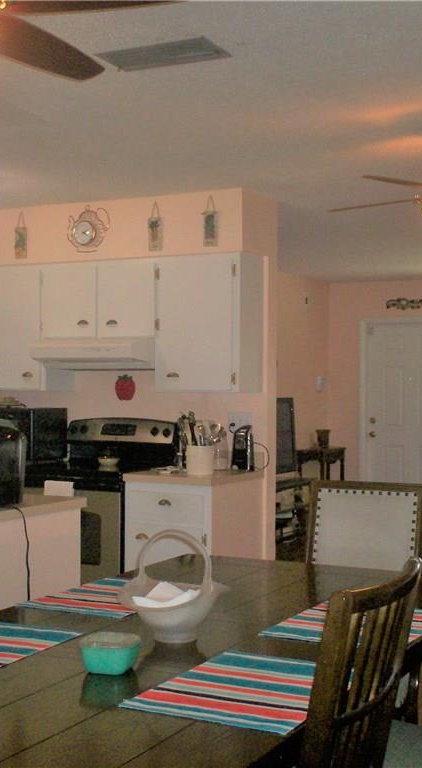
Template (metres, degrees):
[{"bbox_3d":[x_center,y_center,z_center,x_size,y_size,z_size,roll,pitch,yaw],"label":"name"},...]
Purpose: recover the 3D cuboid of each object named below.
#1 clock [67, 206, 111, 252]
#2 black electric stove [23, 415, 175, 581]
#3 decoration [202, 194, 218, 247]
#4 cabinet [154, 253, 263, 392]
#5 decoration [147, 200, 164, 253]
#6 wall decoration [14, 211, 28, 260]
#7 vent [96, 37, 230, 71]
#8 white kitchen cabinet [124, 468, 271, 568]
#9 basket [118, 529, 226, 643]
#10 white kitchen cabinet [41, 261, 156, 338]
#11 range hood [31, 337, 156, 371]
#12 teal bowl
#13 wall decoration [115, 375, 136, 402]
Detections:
[{"bbox_3d":[-0.693,-0.885,6.063,0.296,0.273,0.040,0,0,27],"label":"clock"},{"bbox_3d":[-0.677,0.800,6.080,0.765,1.202,0.690,0,0,27],"label":"black electric stove"},{"bbox_3d":[-0.004,-0.874,5.720,0.094,0.277,0.020,0,0,27],"label":"decoration"},{"bbox_3d":[-0.009,-0.333,5.959,0.519,0.753,0.327,0,0,27],"label":"cabinet"},{"bbox_3d":[-0.299,-0.839,5.668,0.089,0.266,0.020,0,1,27],"label":"decoration"},{"bbox_3d":[-1.091,-0.847,6.064,0.091,0.273,0.020,0,1,27],"label":"wall decoration"},{"bbox_3d":[-0.153,-1.029,3.371,0.392,0.030,0.213,0,0,27],"label":"vent"},{"bbox_3d":[-0.075,0.947,5.577,0.500,0.970,0.648,0,1,27],"label":"white kitchen cabinet"},{"bbox_3d":[-0.097,0.505,2.716,0.285,0.290,0.260,0,0,0],"label":"basket"},{"bbox_3d":[-0.588,-0.486,6.252,0.779,0.449,0.327,0,0,27],"label":"white kitchen cabinet"},{"bbox_3d":[-0.623,-0.185,6.185,0.769,0.153,0.479,0,0,27],"label":"range hood"},{"bbox_3d":[-0.228,0.611,2.420,0.125,0.068,0.125,0,0,14],"label":"teal bowl"},{"bbox_3d":[-0.510,0.022,6.329,0.143,0.157,0.020,0,0,27],"label":"wall decoration"}]

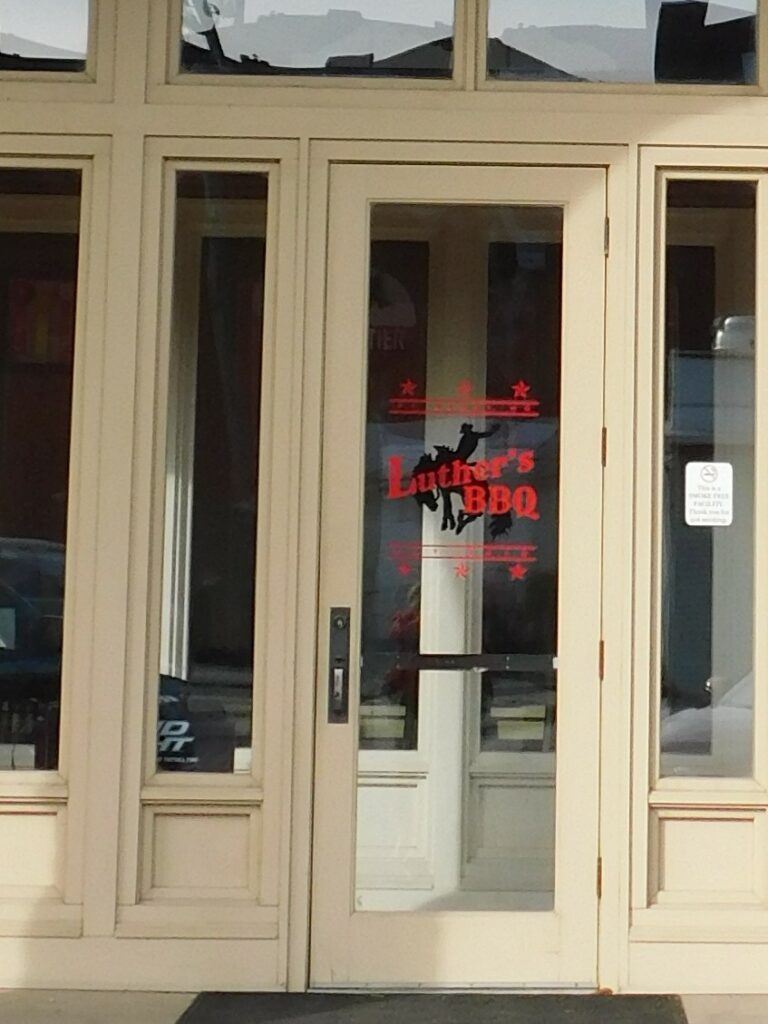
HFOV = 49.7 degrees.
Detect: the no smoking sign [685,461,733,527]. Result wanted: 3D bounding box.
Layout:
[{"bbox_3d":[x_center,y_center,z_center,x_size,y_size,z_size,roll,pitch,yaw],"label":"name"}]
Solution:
[{"bbox_3d":[1.030,-0.056,2.625,0.152,0.202,0.008,1,-2,0],"label":"no smoking sign"}]

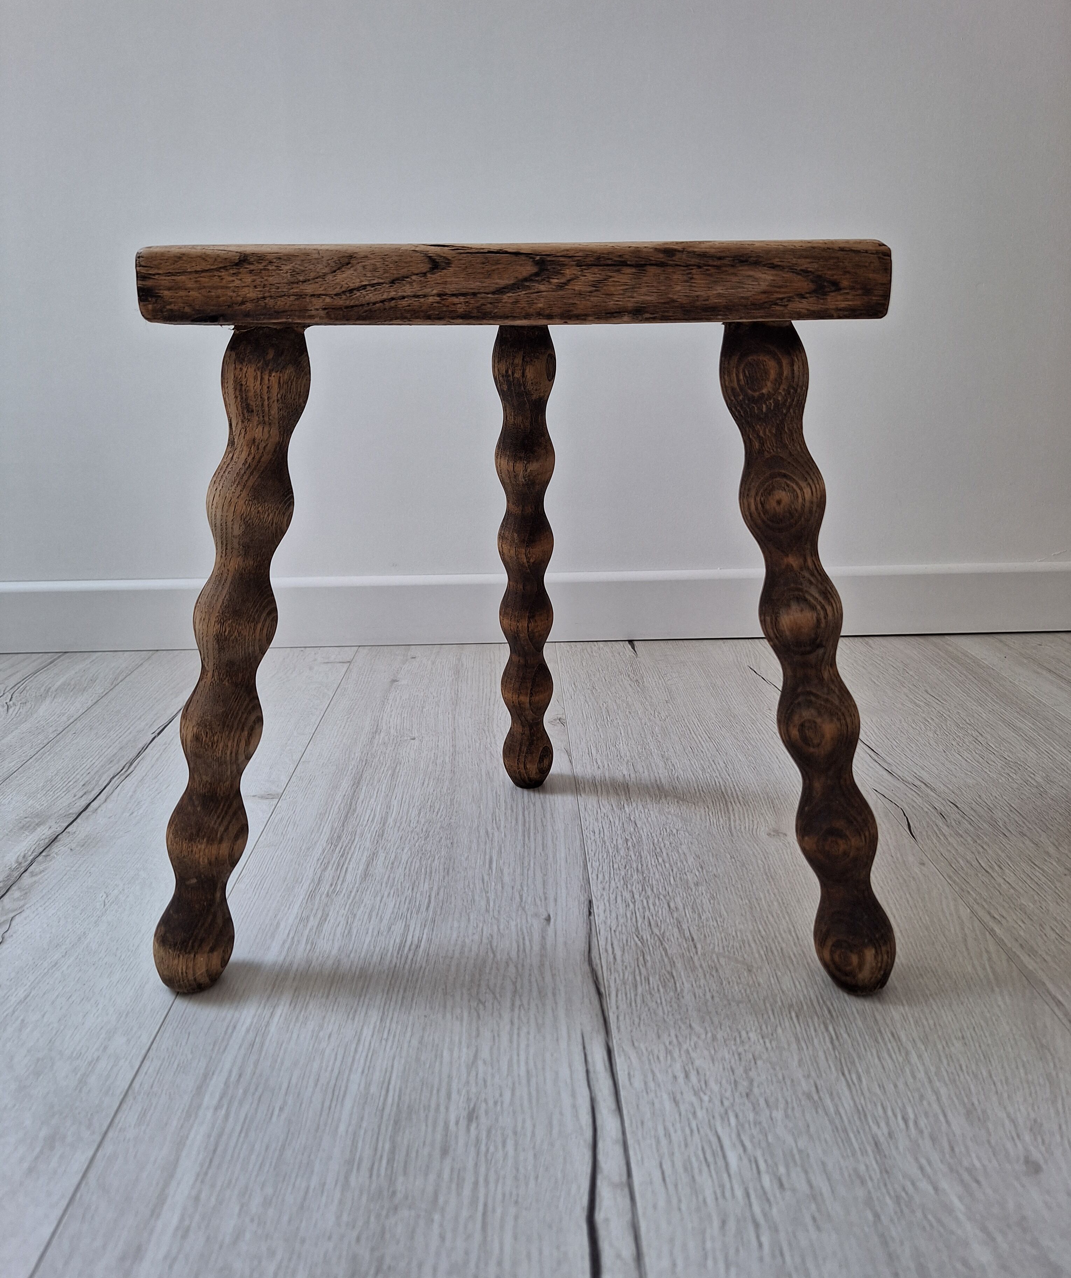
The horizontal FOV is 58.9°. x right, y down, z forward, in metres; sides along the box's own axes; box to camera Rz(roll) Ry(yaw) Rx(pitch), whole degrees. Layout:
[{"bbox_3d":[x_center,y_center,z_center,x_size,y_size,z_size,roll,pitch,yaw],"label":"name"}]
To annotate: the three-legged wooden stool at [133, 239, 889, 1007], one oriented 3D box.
[{"bbox_3d":[-0.004,-0.025,0.526,0.363,0.340,0.267,-1,18,0],"label":"three-legged wooden stool"}]

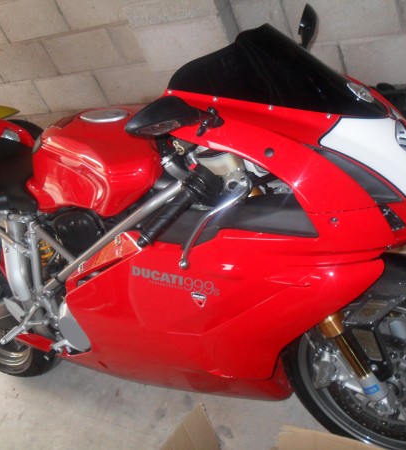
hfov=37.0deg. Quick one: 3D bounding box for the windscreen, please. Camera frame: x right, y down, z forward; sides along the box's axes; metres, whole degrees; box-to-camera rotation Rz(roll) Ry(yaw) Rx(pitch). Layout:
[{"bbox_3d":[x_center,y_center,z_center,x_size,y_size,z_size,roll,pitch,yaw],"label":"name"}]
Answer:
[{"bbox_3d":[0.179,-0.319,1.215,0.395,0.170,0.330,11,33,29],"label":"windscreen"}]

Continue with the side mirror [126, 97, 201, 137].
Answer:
[{"bbox_3d":[-0.064,-0.189,1.055,0.165,0.080,0.085,-18,18,-40],"label":"side mirror"}]

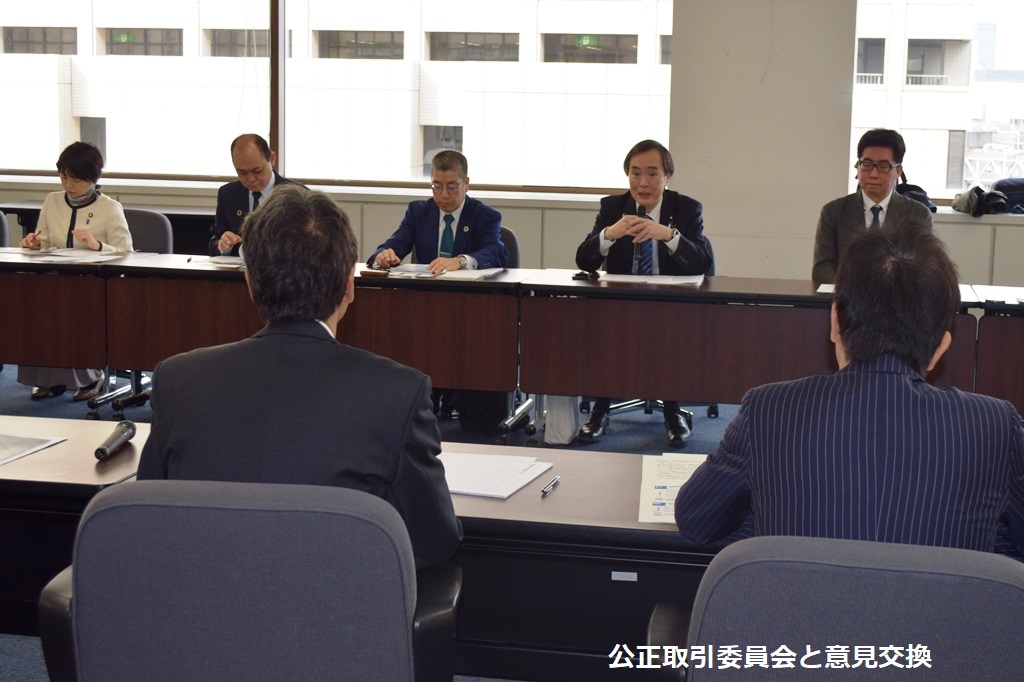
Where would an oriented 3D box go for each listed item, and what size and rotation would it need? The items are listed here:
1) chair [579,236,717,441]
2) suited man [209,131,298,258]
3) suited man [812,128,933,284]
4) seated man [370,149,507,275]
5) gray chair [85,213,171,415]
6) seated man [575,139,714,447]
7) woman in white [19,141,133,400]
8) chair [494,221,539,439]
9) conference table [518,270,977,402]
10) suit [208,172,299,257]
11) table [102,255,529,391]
[{"bbox_3d":[0.636,-0.078,6.653,0.620,0.880,0.630,3,9,12],"label":"chair"},{"bbox_3d":[-1.213,-0.348,6.922,0.560,1.270,0.750,3,9,12],"label":"suited man"},{"bbox_3d":[1.560,-0.244,6.319,0.530,1.340,0.760,3,9,12],"label":"suited man"},{"bbox_3d":[-0.317,-0.261,6.631,0.630,1.215,0.800,3,9,12],"label":"seated man"},{"bbox_3d":[-2.033,-0.212,7.238,0.620,0.880,0.630,3,9,12],"label":"gray chair"},{"bbox_3d":[0.579,-0.250,6.444,0.580,1.280,0.780,3,9,12],"label":"seated man"},{"bbox_3d":[-2.077,-0.360,7.092,0.540,1.215,0.700,3,9,12],"label":"woman in white"},{"bbox_3d":[-0.282,-0.124,6.851,0.620,0.880,0.630,3,9,12],"label":"chair"},{"bbox_3d":[0.963,0.113,6.028,1.800,0.700,0.600,3,9,12],"label":"conference table"},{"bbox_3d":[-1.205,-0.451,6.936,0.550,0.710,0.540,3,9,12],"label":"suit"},{"bbox_3d":[-0.804,0.025,6.409,1.800,0.700,0.600,3,9,12],"label":"table"}]

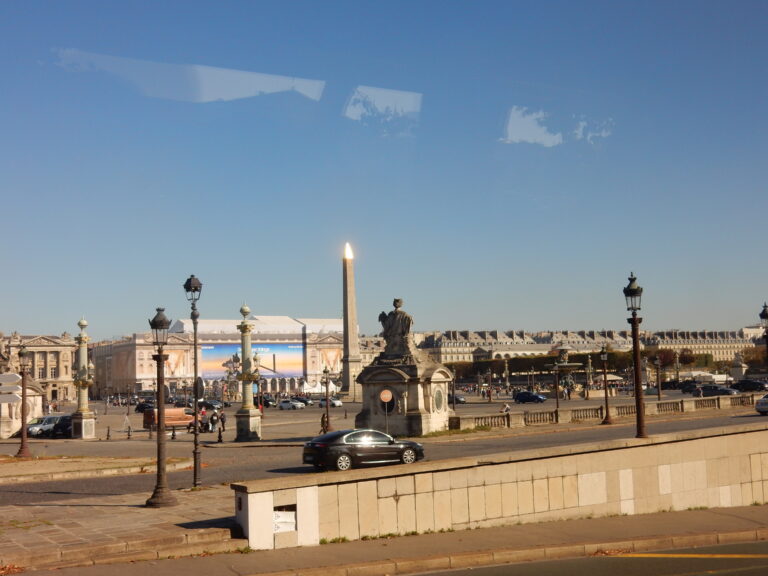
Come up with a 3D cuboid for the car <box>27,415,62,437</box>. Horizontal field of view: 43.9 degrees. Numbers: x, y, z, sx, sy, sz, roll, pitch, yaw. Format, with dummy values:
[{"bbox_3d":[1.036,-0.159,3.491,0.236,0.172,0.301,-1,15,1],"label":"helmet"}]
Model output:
[{"bbox_3d":[-28.000,11.509,79.854,1.800,1.650,4.300,-7,-7,40],"label":"car"}]

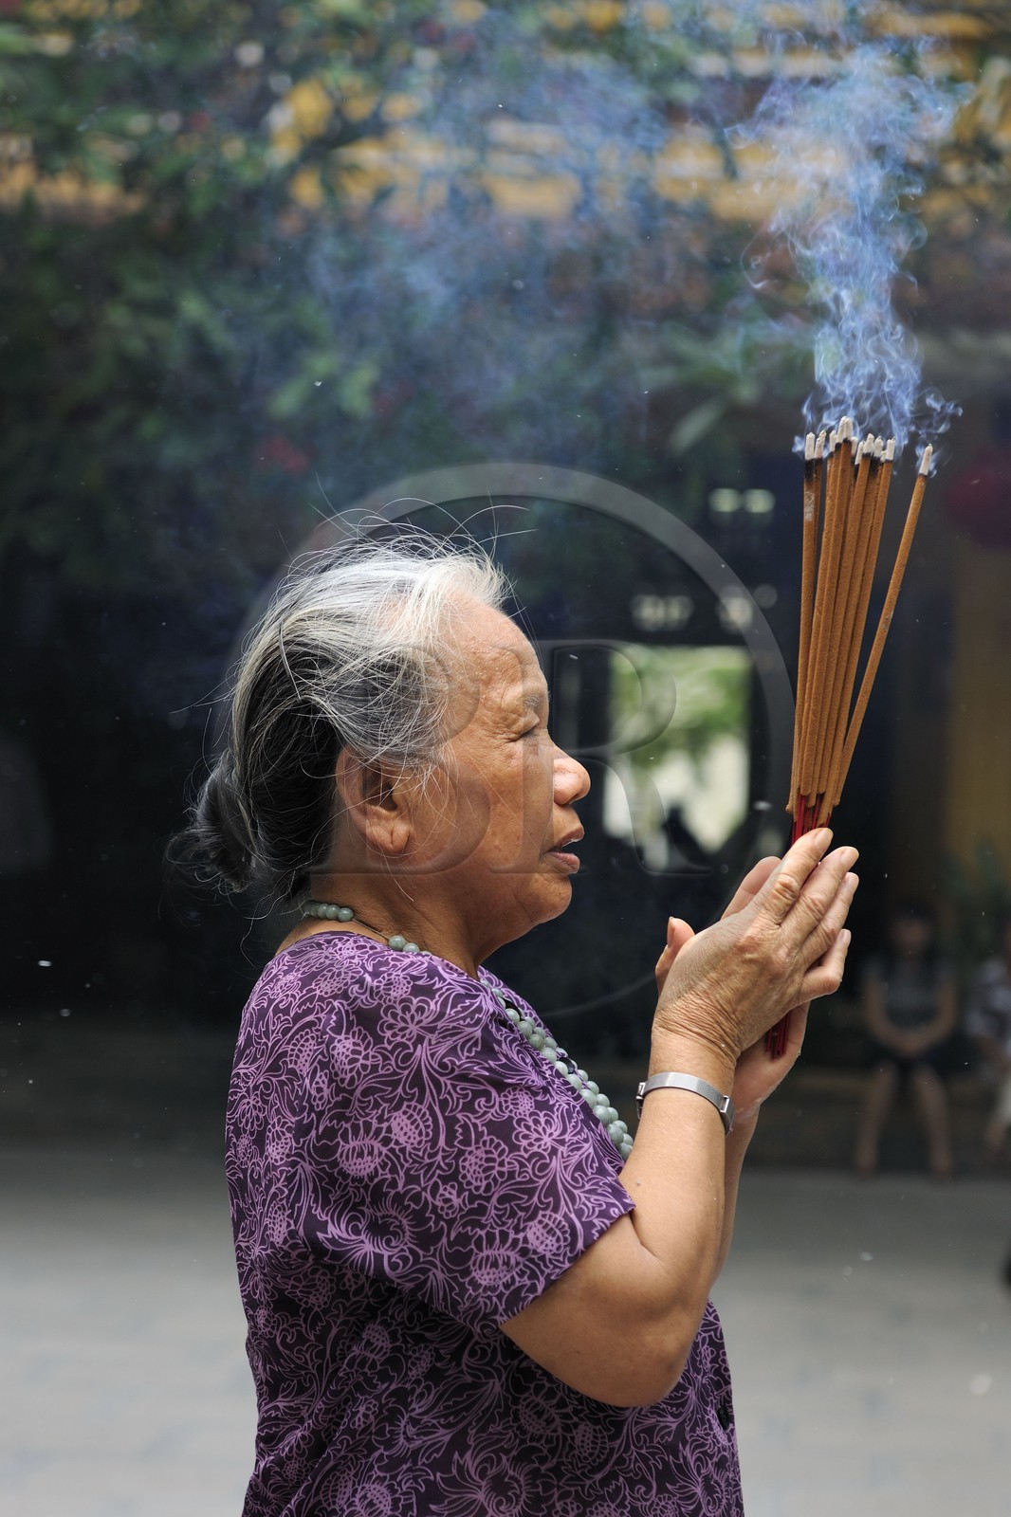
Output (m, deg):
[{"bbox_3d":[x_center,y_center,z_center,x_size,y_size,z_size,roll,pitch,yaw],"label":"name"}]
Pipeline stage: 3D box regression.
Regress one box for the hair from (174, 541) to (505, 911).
[{"bbox_3d":[-0.099,-0.026,1.820,0.198,0.223,0.172,0,-2,-10],"label":"hair"}]

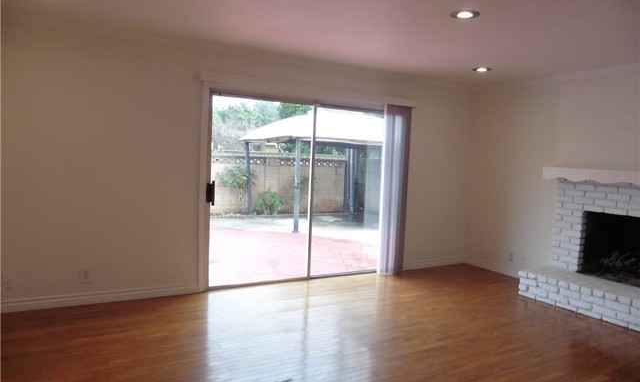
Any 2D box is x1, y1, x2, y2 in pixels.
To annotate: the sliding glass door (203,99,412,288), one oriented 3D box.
[{"bbox_3d":[-0.027,0.009,5.010,2.440,2.020,0.120,0,5,-28],"label":"sliding glass door"}]

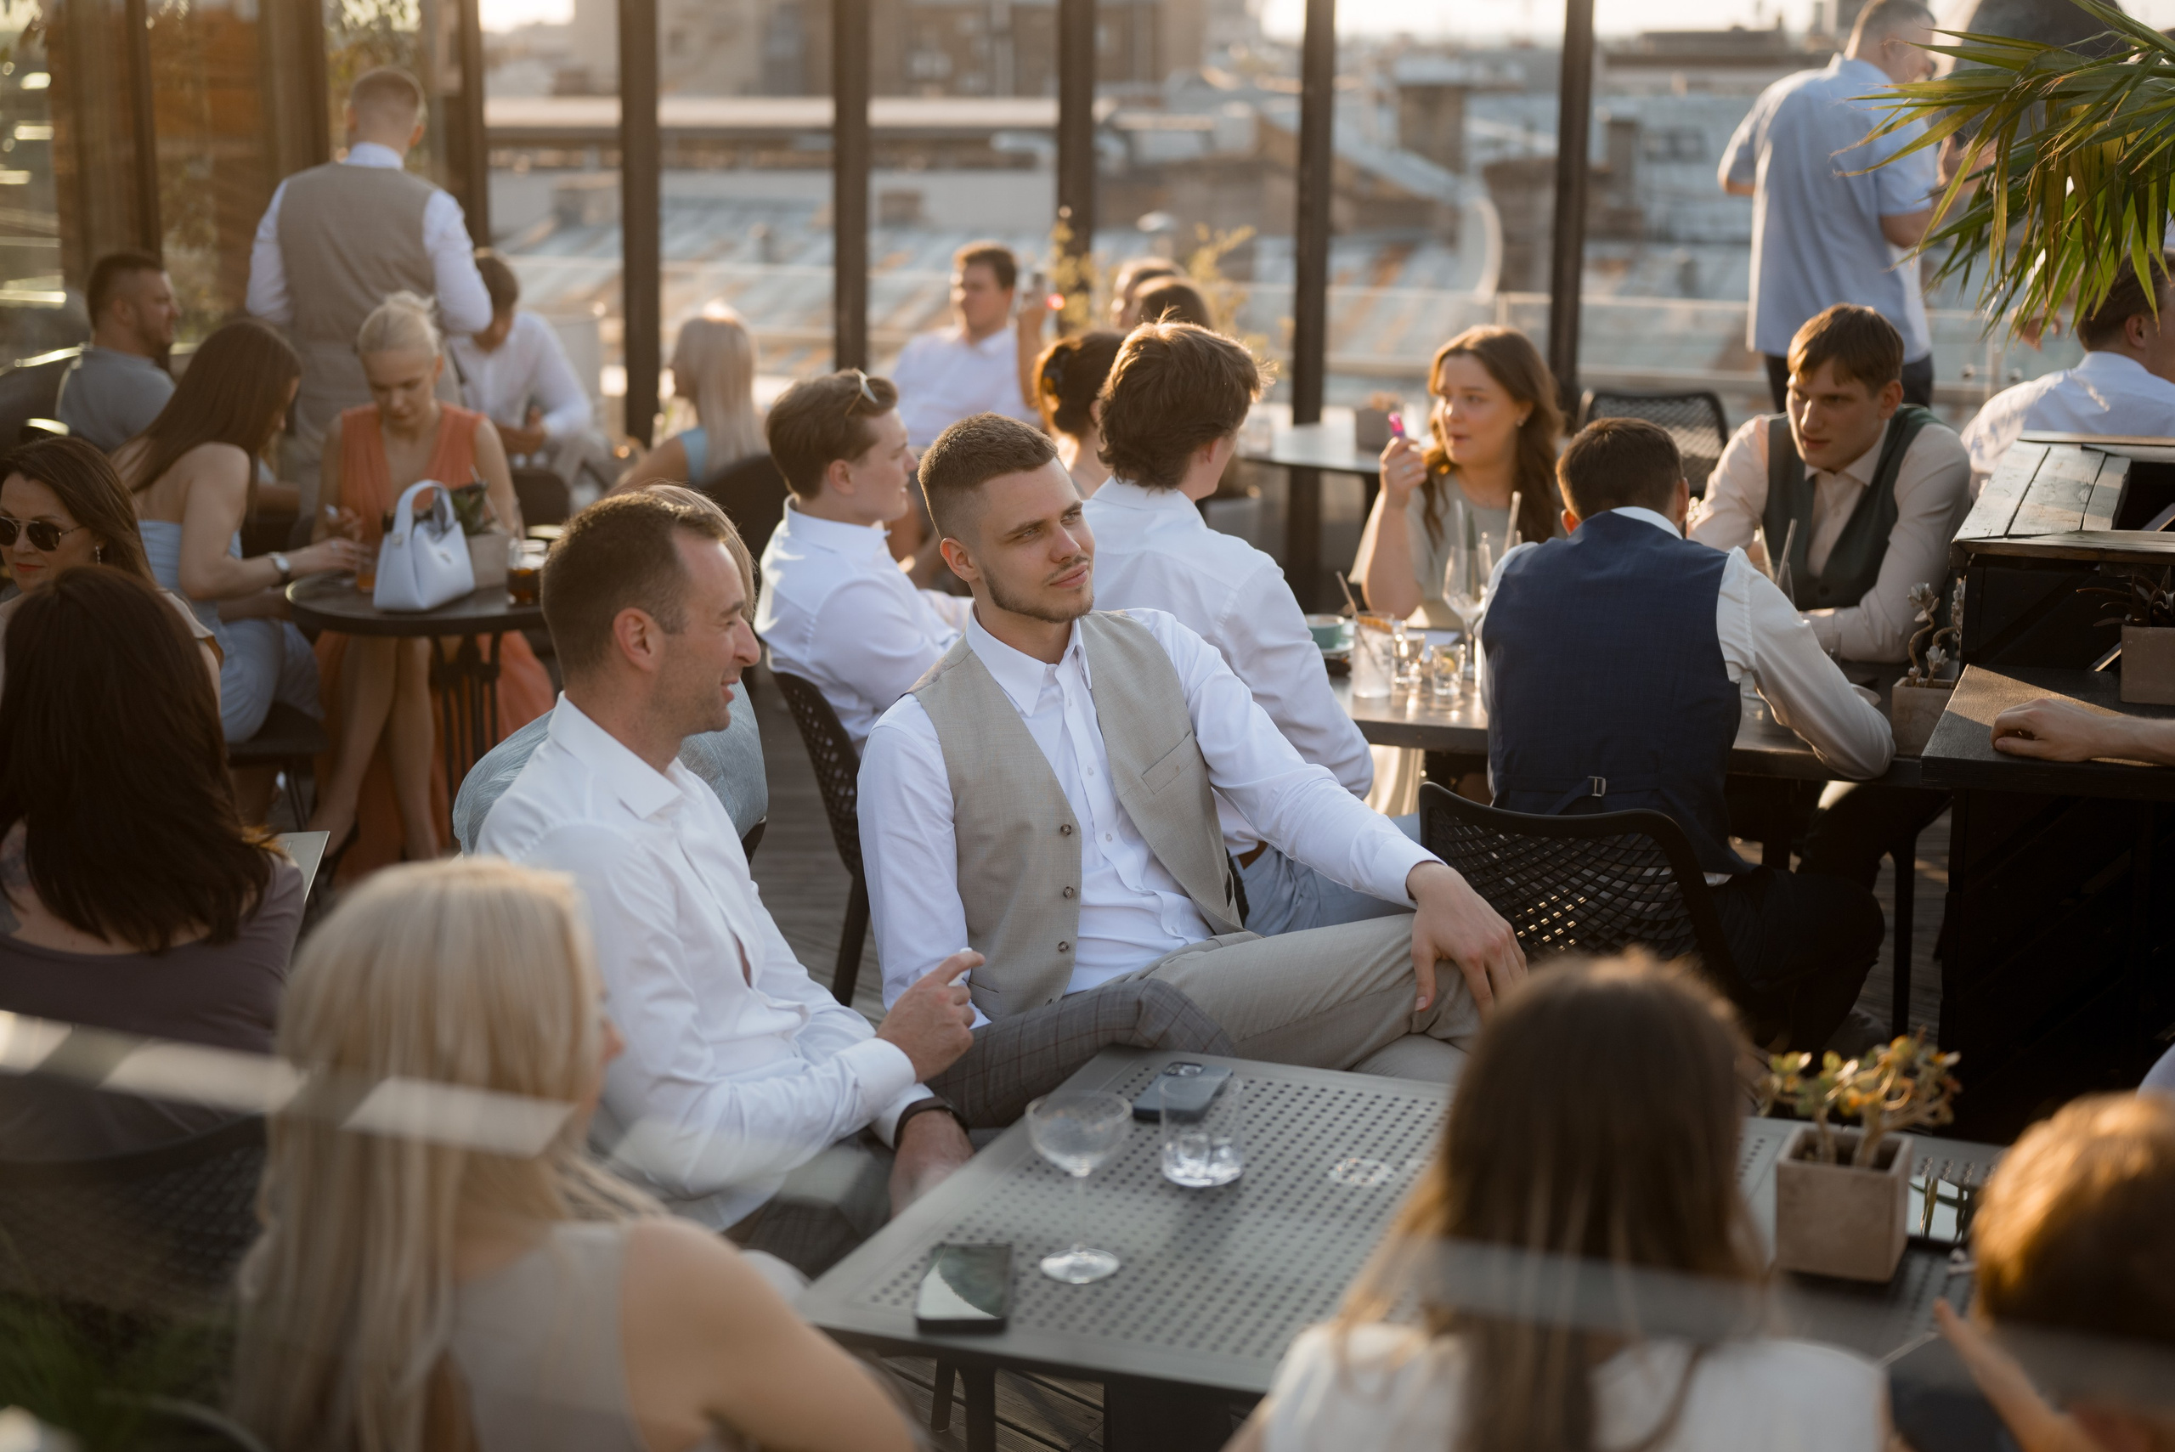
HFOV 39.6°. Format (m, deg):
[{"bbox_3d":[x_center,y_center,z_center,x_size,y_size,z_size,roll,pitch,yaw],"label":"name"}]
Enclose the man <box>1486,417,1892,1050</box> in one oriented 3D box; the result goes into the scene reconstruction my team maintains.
[{"bbox_3d":[0.889,0.155,4.419,0.580,1.230,0.880,7,14,31],"label":"man"}]

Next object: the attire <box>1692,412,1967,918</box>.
[{"bbox_3d":[1.261,-0.029,5.150,0.580,1.000,0.660,5,14,22],"label":"attire"}]

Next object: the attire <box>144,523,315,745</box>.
[{"bbox_3d":[-1.595,-0.151,5.600,0.460,0.520,0.370,-10,16,-37],"label":"attire"}]

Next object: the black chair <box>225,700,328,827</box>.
[{"bbox_3d":[-1.870,0.056,6.220,0.540,0.830,0.480,-6,13,-23],"label":"black chair"}]

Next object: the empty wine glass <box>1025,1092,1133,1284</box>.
[{"bbox_3d":[-0.007,0.385,2.520,0.088,0.141,0.088,-1,12,0],"label":"empty wine glass"}]

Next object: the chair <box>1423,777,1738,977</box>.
[{"bbox_3d":[0.755,0.435,4.200,0.460,0.820,0.540,5,13,27],"label":"chair"}]

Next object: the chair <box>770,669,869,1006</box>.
[{"bbox_3d":[-0.138,0.372,4.450,0.570,0.820,0.500,-4,13,-17],"label":"chair"}]

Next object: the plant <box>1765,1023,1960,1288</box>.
[{"bbox_3d":[0.632,0.344,2.468,0.160,0.195,0.125,4,13,24],"label":"plant"}]

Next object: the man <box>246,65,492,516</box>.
[{"bbox_3d":[-1.760,-0.739,7.600,0.570,1.810,0.400,-5,12,-17],"label":"man"}]

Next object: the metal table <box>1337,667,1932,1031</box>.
[{"bbox_3d":[0.800,0.301,5.010,1.340,0.745,0.770,4,13,24],"label":"metal table"}]

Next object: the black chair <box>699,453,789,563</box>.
[{"bbox_3d":[-0.715,-0.114,6.600,0.560,0.820,0.580,-10,16,-36],"label":"black chair"}]

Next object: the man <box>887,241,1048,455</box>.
[{"bbox_3d":[-0.320,-0.571,7.850,0.580,1.320,0.720,-2,12,-5],"label":"man"}]

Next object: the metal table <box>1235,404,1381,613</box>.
[{"bbox_3d":[0.840,-0.396,8.300,1.150,0.745,0.780,4,13,24],"label":"metal table"}]

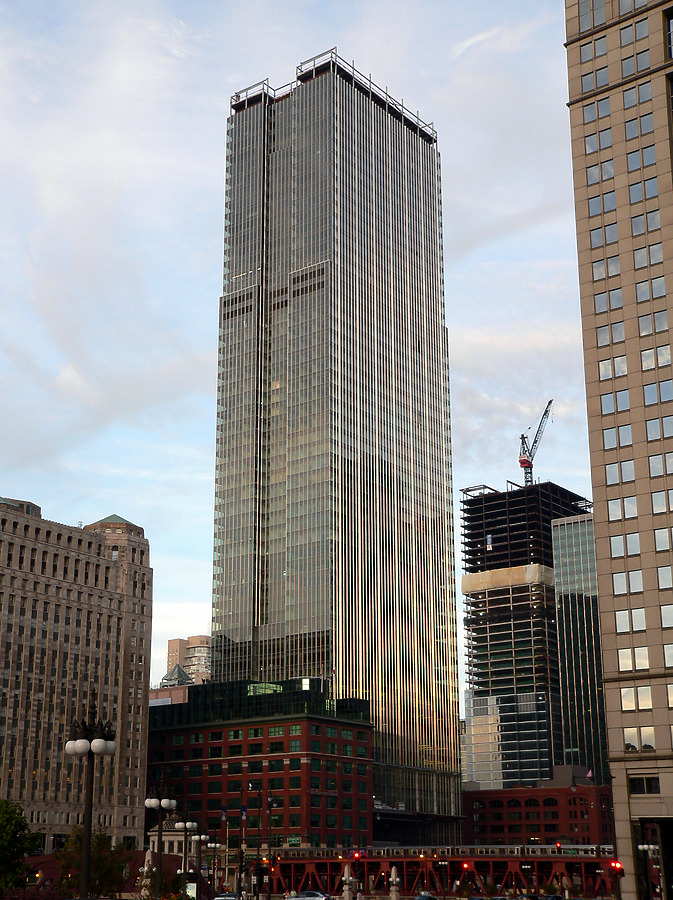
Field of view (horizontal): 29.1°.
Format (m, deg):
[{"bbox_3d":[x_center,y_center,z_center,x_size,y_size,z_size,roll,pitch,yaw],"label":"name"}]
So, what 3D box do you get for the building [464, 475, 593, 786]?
[{"bbox_3d":[92.432,103.823,579.136,45.000,165.000,56.000,-13,-22,35],"label":"building"}]

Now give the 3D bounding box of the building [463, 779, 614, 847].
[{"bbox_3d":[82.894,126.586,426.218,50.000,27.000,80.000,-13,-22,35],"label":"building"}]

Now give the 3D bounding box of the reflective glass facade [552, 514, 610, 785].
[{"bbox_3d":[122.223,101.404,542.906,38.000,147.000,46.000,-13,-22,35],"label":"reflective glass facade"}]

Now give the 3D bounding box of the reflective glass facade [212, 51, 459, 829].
[{"bbox_3d":[0.365,4.119,391.863,41.500,239.000,61.000,-13,-22,35],"label":"reflective glass facade"}]

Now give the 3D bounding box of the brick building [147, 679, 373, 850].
[{"bbox_3d":[-21.345,82.204,318.238,56.000,45.000,25.500,-13,-22,35],"label":"brick building"}]

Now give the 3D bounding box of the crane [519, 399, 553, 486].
[{"bbox_3d":[93.751,-3.015,616.004,25.000,55.000,6.000,16,-24,-41],"label":"crane"}]

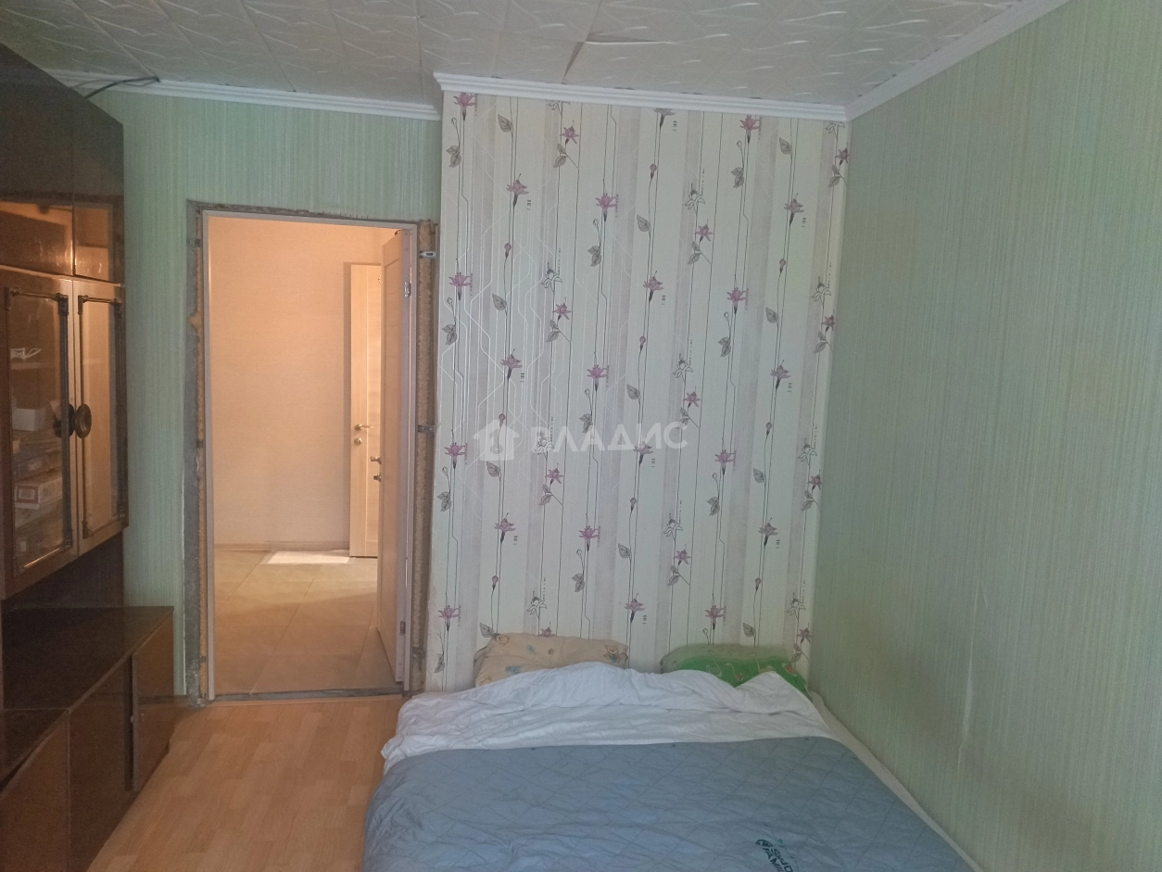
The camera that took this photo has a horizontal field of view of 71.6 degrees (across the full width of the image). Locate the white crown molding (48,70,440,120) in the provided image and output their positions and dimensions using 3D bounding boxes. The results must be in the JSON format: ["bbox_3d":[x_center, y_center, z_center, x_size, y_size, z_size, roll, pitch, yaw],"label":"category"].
[{"bbox_3d":[-1.318,-1.335,3.162,1.510,0.047,0.033,1,7,-10],"label":"white crown molding"}]

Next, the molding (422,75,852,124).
[{"bbox_3d":[0.251,-1.249,2.984,1.570,0.047,0.033,2,7,-7],"label":"molding"}]

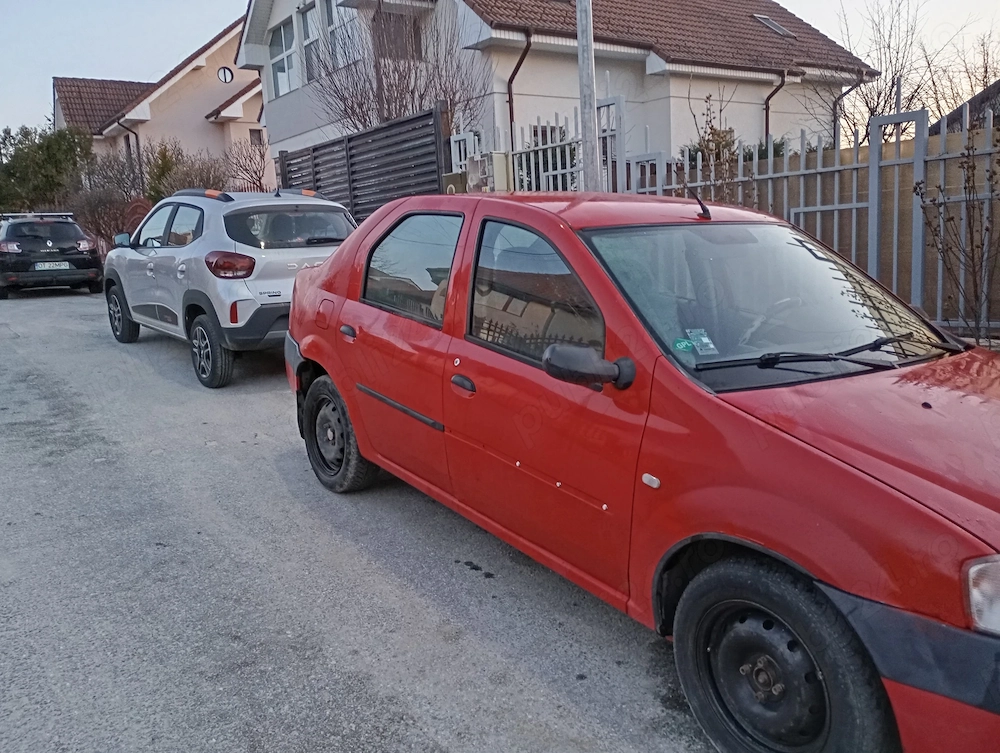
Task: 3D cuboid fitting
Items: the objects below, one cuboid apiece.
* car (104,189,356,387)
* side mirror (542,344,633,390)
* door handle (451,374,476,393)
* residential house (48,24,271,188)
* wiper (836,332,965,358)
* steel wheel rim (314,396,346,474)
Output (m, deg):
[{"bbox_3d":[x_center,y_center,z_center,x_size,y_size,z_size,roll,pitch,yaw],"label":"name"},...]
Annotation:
[{"bbox_3d":[-2.510,-0.970,7.571,1.660,1.510,3.730,-10,16,-38],"label":"car"},{"bbox_3d":[0.257,-0.023,2.346,0.225,0.125,0.180,-9,16,-35],"label":"side mirror"},{"bbox_3d":[-0.132,0.020,2.966,0.040,0.050,0.160,-9,16,-35],"label":"door handle"},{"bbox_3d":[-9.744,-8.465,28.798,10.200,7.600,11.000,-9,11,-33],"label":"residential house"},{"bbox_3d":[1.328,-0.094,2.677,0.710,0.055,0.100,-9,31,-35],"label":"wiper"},{"bbox_3d":[-0.823,0.291,4.195,0.150,0.410,0.410,-9,16,-35],"label":"steel wheel rim"}]

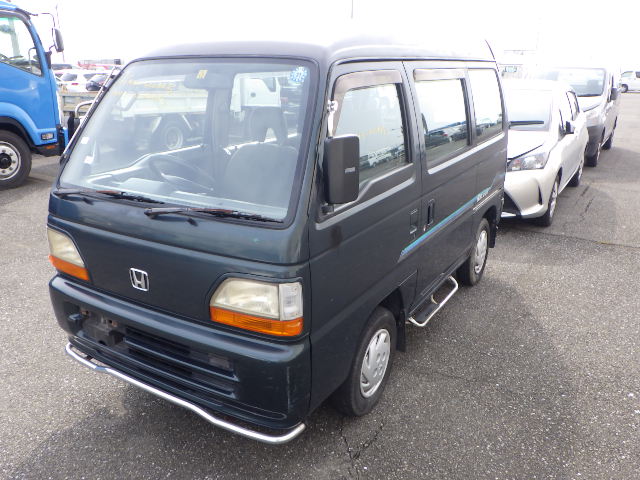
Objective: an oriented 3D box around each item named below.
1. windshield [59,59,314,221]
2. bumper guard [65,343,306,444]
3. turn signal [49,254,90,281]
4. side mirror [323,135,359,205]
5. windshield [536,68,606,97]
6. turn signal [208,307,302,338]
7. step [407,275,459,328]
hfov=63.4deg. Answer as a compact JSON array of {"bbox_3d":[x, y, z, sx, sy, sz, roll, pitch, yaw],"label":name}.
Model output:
[{"bbox_3d":[-0.585,-0.457,2.110,1.280,0.660,0.110,10,-13,30],"label":"windshield"},{"bbox_3d":[-0.689,0.622,2.266,1.350,0.085,0.220,10,21,30],"label":"bumper guard"},{"bbox_3d":[-1.137,0.124,2.408,0.330,0.080,0.110,16,24,42],"label":"turn signal"},{"bbox_3d":[0.074,-0.246,1.834,0.135,0.230,0.080,10,21,30],"label":"side mirror"},{"bbox_3d":[4.435,-2.852,9.356,1.300,0.140,0.720,10,64,30],"label":"windshield"},{"bbox_3d":[-0.234,0.287,1.877,0.330,0.080,0.110,5,19,18],"label":"turn signal"},{"bbox_3d":[0.697,0.369,3.154,0.140,0.075,0.710,10,21,30],"label":"step"}]

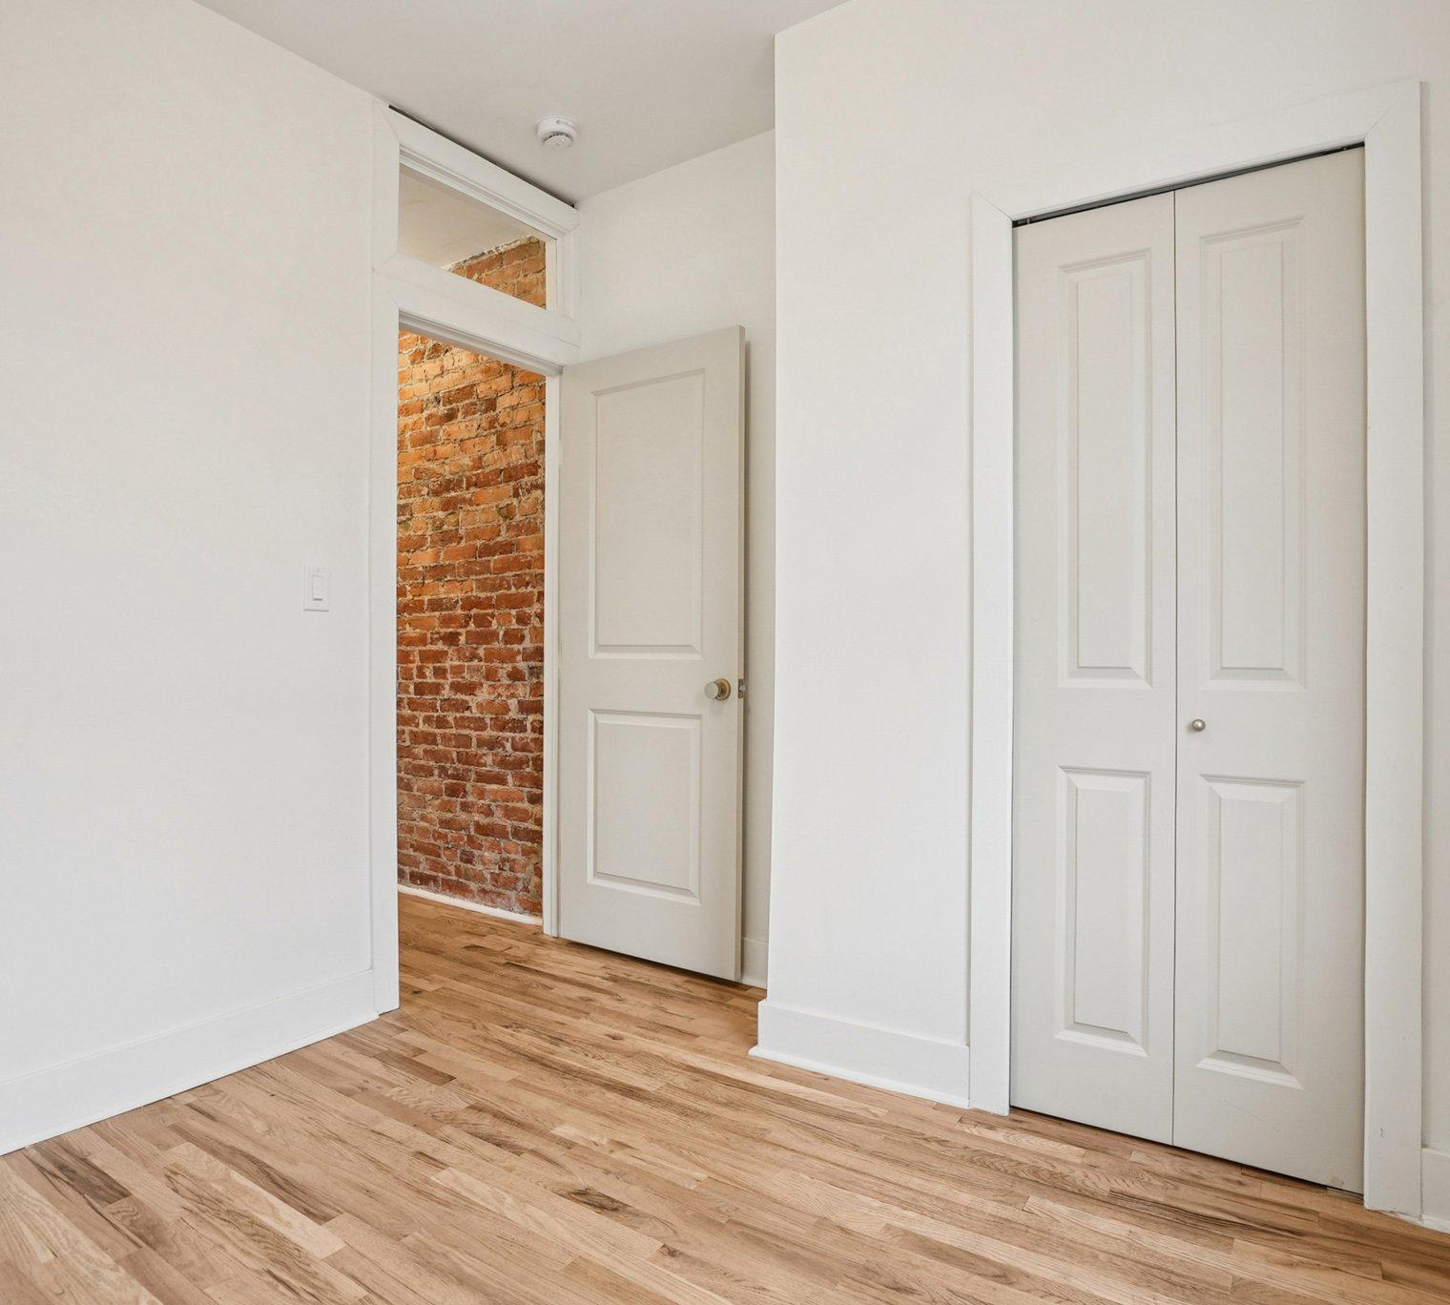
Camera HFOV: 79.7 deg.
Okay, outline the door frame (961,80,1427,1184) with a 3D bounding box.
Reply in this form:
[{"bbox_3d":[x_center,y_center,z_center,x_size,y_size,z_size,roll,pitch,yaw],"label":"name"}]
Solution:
[{"bbox_3d":[0.949,-0.009,1.847,0.823,2.105,0.100,0,0,29],"label":"door frame"}]

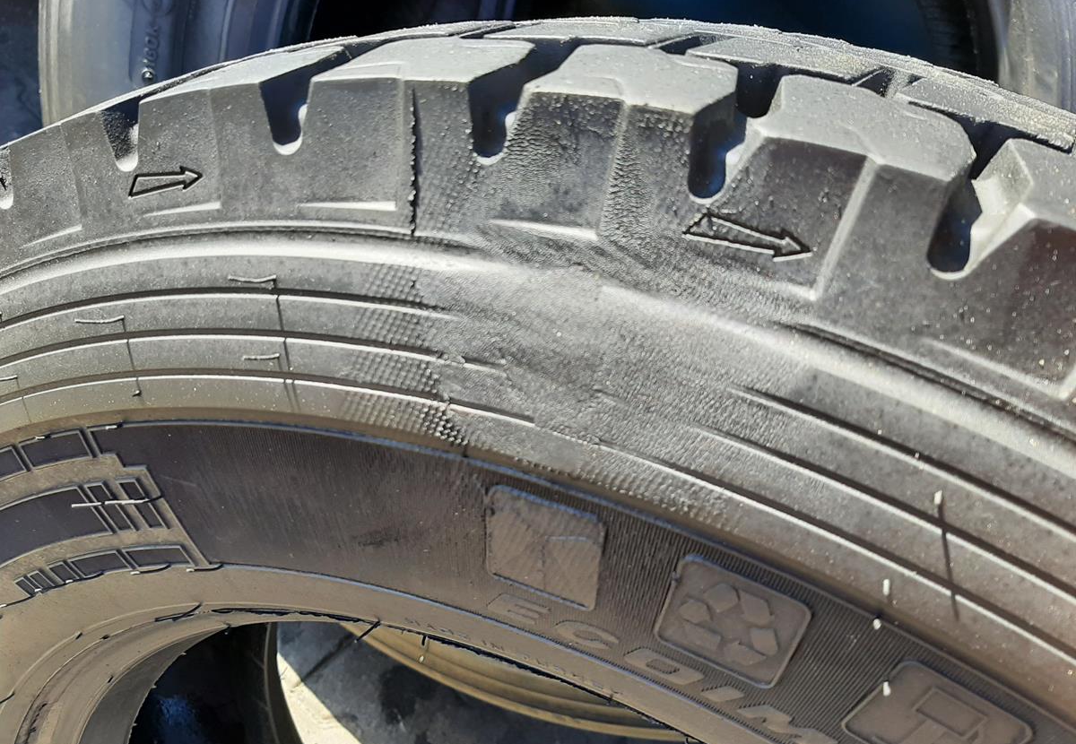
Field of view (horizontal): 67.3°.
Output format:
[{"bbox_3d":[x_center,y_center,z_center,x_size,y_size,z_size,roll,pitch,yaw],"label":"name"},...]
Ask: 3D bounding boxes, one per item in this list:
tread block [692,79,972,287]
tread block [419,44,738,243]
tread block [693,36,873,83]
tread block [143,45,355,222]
[{"bbox_3d":[0.073,-0.049,0.194,0.054,0.026,0.068,21,35,14],"label":"tread block"},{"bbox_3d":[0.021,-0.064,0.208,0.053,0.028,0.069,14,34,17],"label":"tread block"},{"bbox_3d":[0.070,-0.083,0.236,0.052,0.021,0.039,18,32,15],"label":"tread block"},{"bbox_3d":[-0.086,-0.079,0.247,0.051,0.029,0.069,1,29,22],"label":"tread block"}]

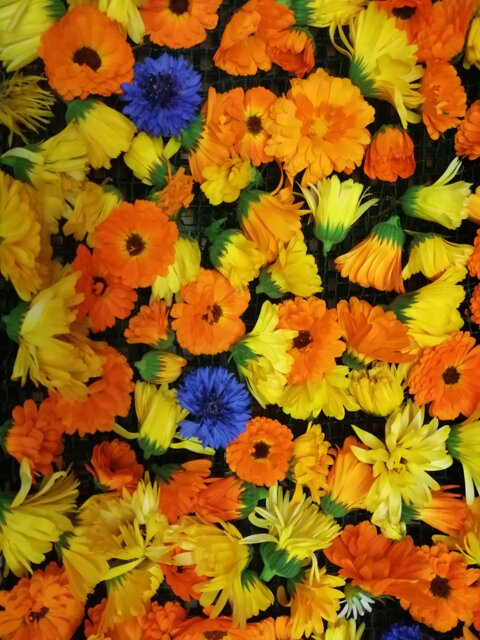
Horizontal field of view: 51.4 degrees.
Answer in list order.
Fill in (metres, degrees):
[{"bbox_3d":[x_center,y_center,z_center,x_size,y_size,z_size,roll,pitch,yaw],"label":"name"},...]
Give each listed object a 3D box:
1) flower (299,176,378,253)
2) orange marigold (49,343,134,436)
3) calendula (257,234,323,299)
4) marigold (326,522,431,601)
[{"bbox_3d":[0.058,-0.063,0.300,0.042,0.034,0.043,6,102,0],"label":"flower"},{"bbox_3d":[-0.092,0.041,0.306,0.056,0.026,0.056,0,93,-6],"label":"orange marigold"},{"bbox_3d":[0.031,-0.033,0.309,0.038,0.037,0.040,-25,86,-3],"label":"calendula"},{"bbox_3d":[0.081,0.141,0.298,0.059,0.028,0.043,0,66,13],"label":"marigold"}]

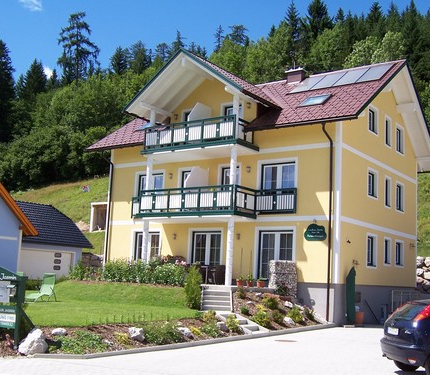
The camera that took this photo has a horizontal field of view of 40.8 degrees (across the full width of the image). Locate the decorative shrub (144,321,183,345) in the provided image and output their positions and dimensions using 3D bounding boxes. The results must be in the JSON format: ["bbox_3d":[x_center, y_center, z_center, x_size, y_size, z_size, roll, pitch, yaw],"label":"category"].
[{"bbox_3d":[-1.154,3.249,12.946,0.896,0.516,0.615,3,-9,-4],"label":"decorative shrub"}]

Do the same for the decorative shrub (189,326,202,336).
[{"bbox_3d":[-0.469,3.502,14.050,0.280,0.230,0.270,3,-9,0],"label":"decorative shrub"}]

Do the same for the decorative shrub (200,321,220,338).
[{"bbox_3d":[-0.137,3.523,14.336,0.496,0.429,0.465,3,-9,0],"label":"decorative shrub"}]

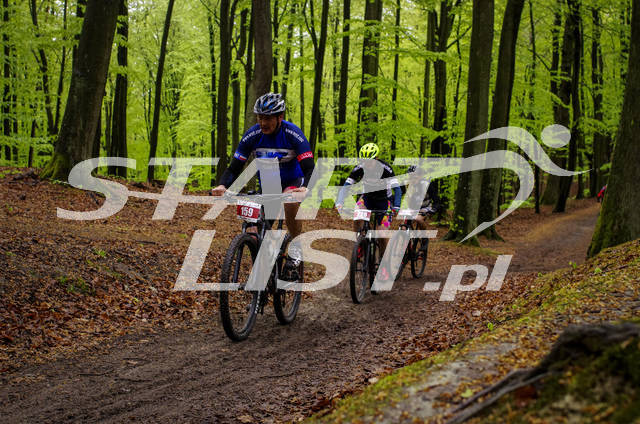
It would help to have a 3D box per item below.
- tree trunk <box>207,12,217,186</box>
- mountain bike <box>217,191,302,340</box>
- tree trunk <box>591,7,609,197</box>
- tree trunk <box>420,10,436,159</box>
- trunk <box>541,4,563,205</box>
[{"bbox_3d":[-2.940,-3.048,25.000,0.240,4.760,0.240,1,1,0],"label":"tree trunk"},{"bbox_3d":[-0.425,0.365,6.750,0.680,1.050,1.800,2,0,16],"label":"mountain bike"},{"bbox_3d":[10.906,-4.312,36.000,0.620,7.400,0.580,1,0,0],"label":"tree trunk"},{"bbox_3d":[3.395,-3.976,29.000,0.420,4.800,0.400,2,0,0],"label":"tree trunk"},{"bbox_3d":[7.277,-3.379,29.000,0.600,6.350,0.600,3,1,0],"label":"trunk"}]

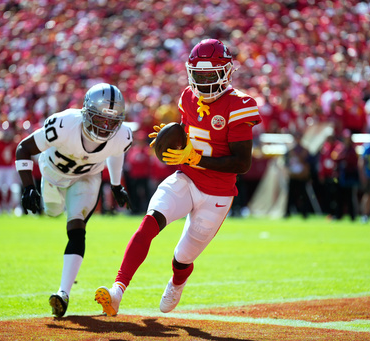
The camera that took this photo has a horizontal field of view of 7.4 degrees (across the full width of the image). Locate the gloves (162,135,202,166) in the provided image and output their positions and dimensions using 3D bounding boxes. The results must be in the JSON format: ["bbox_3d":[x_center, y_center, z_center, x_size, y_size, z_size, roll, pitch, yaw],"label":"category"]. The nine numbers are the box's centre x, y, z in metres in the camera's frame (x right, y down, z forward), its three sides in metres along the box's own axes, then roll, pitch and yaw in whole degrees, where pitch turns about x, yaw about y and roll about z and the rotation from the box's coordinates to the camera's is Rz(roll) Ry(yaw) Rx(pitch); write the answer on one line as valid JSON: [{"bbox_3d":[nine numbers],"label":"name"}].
[{"bbox_3d":[-0.017,-0.113,15.650,0.210,0.170,0.130,0,0,-22],"label":"gloves"}]

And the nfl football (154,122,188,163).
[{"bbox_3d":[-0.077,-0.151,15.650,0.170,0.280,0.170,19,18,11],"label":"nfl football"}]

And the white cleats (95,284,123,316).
[{"bbox_3d":[-0.411,0.713,15.600,0.110,0.130,0.290,20,-21,23],"label":"white cleats"}]

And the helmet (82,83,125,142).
[{"bbox_3d":[-0.456,-0.324,16.000,0.250,0.310,0.320,6,18,-17],"label":"helmet"}]

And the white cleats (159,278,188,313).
[{"bbox_3d":[-0.065,0.713,16.100,0.110,0.290,0.130,8,-40,18],"label":"white cleats"}]

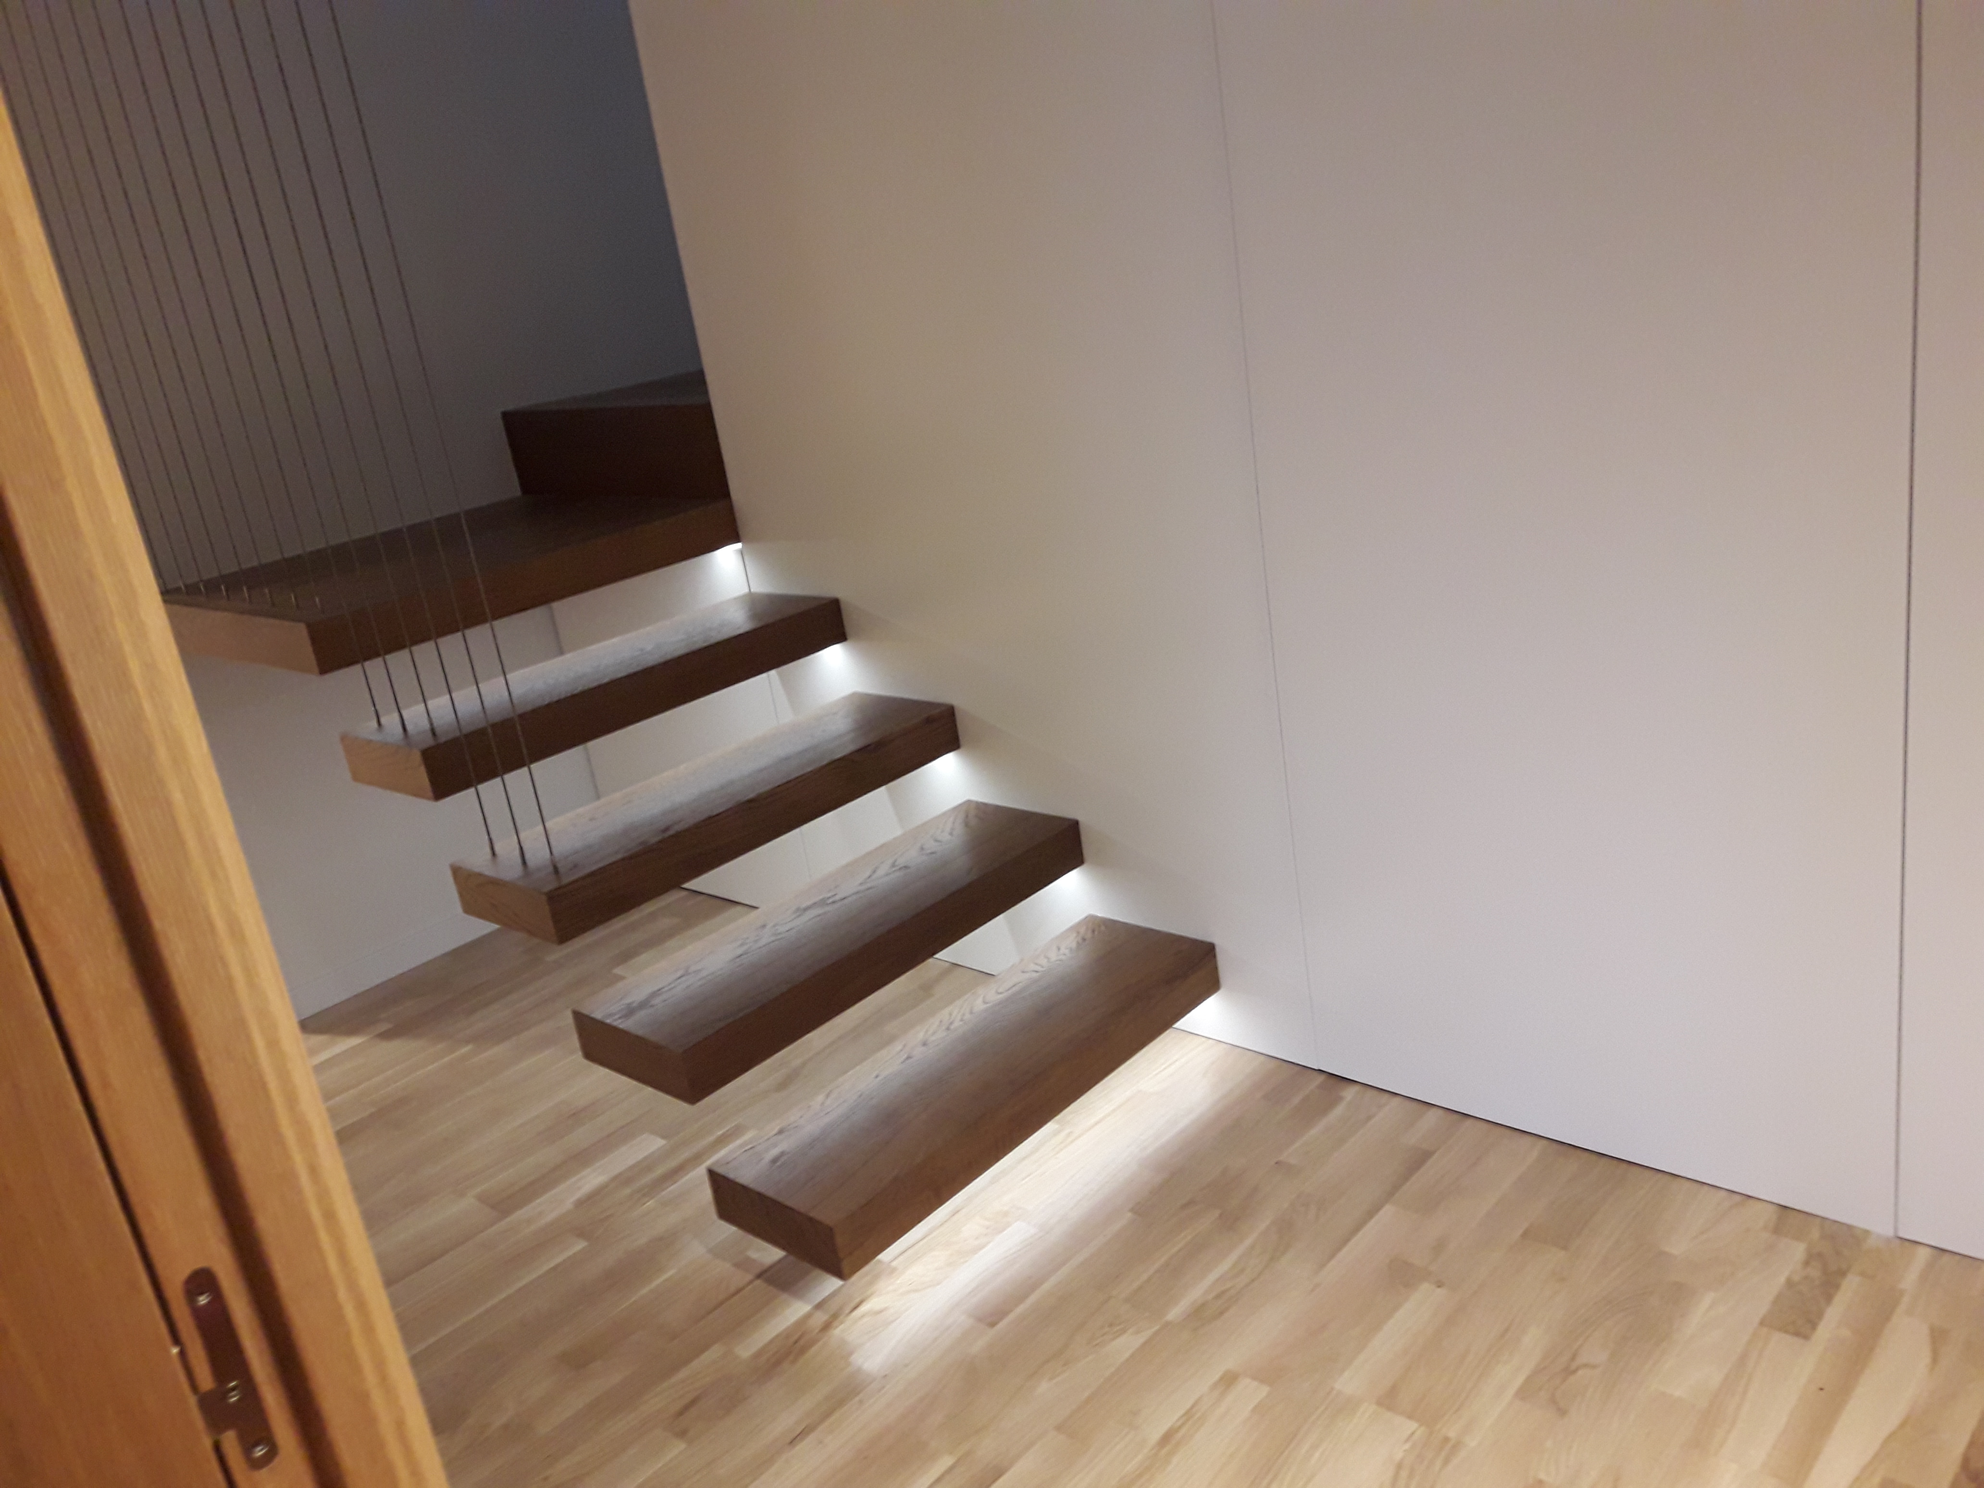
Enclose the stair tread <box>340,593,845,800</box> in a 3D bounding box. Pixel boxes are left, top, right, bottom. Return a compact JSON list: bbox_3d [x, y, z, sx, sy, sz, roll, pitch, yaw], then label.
[{"bbox_3d":[-0.679,-0.108,2.882,0.269,0.084,0.895,9,25,42],"label":"stair tread"}]

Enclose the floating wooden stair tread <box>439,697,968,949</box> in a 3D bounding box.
[{"bbox_3d":[-0.455,0.100,2.765,0.269,0.084,0.895,9,25,42],"label":"floating wooden stair tread"}]

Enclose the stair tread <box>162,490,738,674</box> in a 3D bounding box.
[{"bbox_3d":[-1.085,-0.342,3.160,0.763,0.088,0.897,9,25,42],"label":"stair tread"}]

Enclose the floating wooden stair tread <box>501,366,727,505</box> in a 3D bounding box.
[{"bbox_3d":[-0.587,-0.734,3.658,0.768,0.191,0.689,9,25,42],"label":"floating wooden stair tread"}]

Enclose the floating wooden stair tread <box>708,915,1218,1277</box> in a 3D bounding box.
[{"bbox_3d":[-0.008,0.517,2.533,0.269,0.084,0.895,9,25,42],"label":"floating wooden stair tread"}]

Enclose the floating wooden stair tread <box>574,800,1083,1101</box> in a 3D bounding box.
[{"bbox_3d":[-0.232,0.309,2.649,0.269,0.084,0.895,9,25,42],"label":"floating wooden stair tread"}]

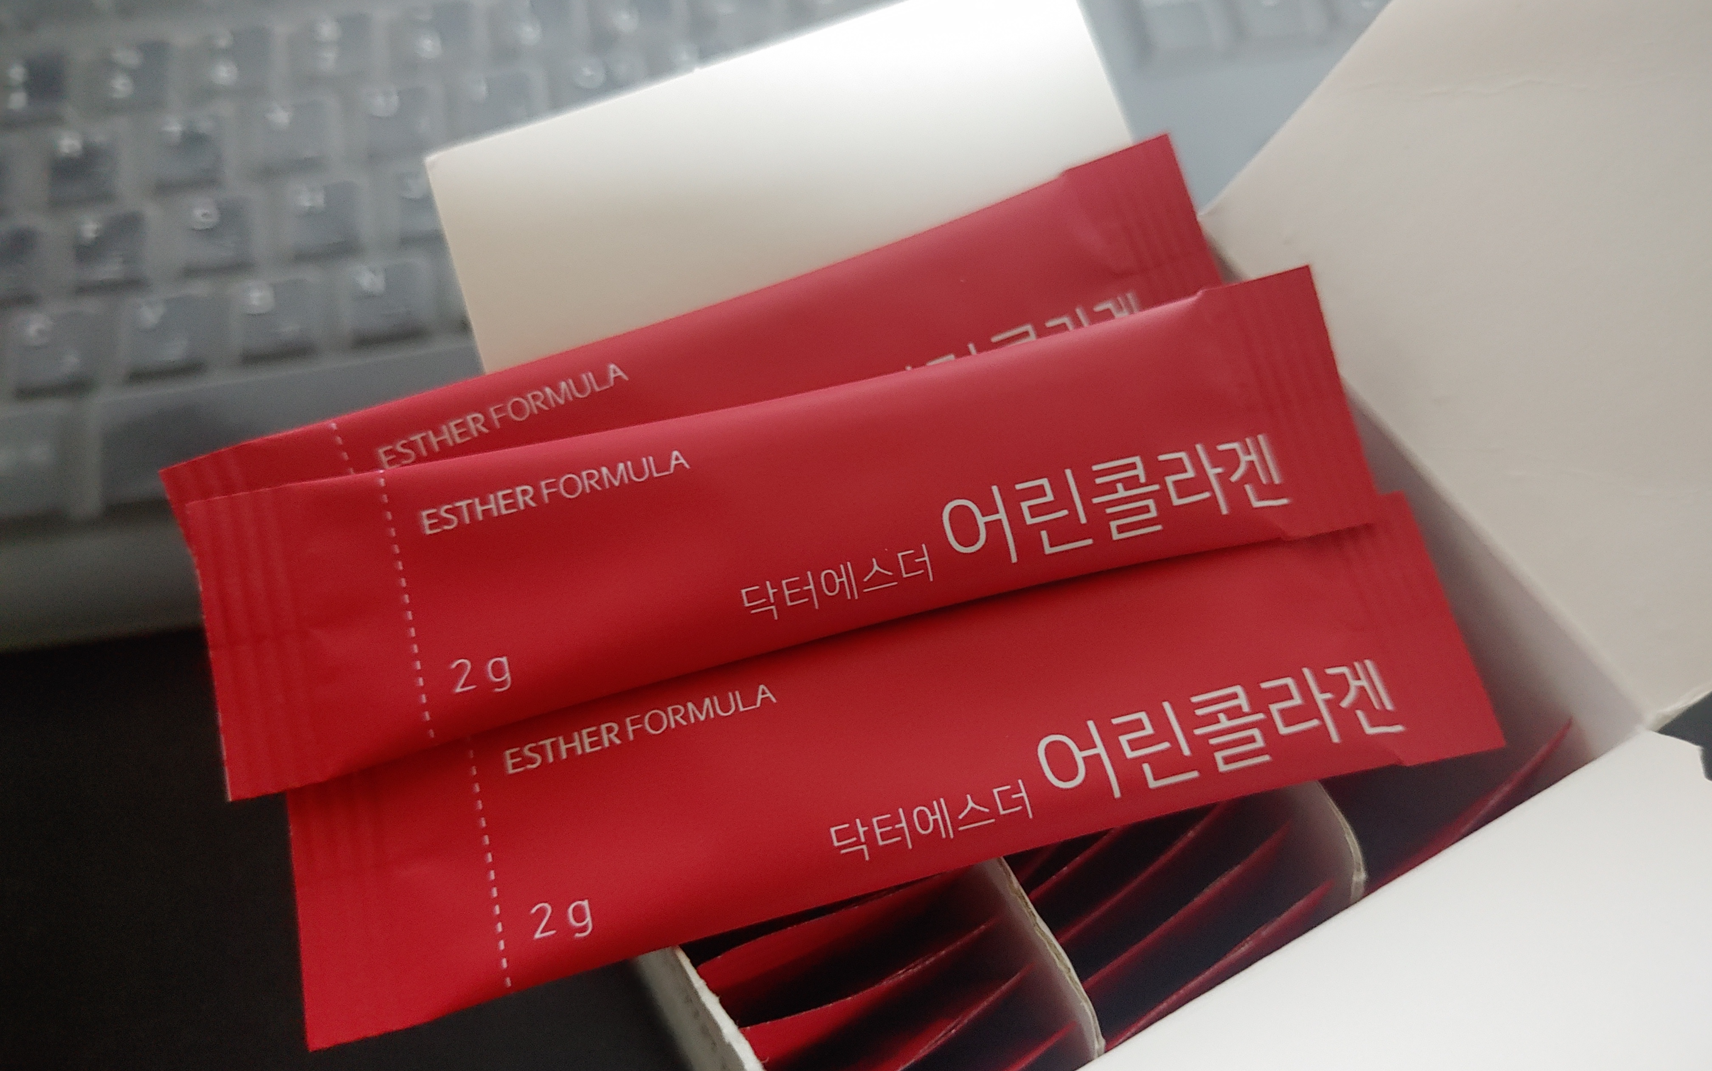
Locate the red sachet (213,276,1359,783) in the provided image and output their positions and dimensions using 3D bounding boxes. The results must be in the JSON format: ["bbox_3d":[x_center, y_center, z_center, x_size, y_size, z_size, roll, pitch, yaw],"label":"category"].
[{"bbox_3d":[-0.005,-0.002,0.114,0.103,0.008,0.025,-13,83,-7],"label":"red sachet"}]

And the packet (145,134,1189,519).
[{"bbox_3d":[-0.012,-0.012,0.126,0.103,0.008,0.025,-20,91,-6],"label":"packet"}]

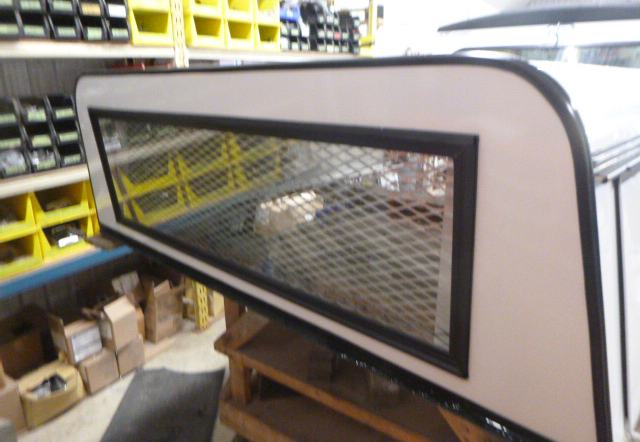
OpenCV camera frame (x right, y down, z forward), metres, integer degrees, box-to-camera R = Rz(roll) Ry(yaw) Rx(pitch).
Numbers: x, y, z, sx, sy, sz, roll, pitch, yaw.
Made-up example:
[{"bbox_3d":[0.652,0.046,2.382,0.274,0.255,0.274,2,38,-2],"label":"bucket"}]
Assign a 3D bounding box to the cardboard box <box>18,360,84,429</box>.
[{"bbox_3d":[-1.220,0.759,2.066,0.158,0.155,0.241,13,22,33],"label":"cardboard box"}]

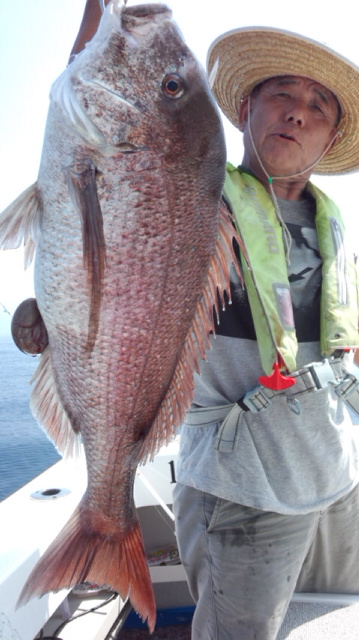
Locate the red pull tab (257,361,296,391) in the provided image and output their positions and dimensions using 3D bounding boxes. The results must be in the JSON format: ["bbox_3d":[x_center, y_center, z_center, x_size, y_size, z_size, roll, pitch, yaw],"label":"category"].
[{"bbox_3d":[0.173,0.098,0.840,0.066,0.051,0.014,0,-2,6],"label":"red pull tab"}]

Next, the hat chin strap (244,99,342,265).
[{"bbox_3d":[0.197,-0.245,0.800,0.160,0.290,0.100,0,-2,7],"label":"hat chin strap"}]

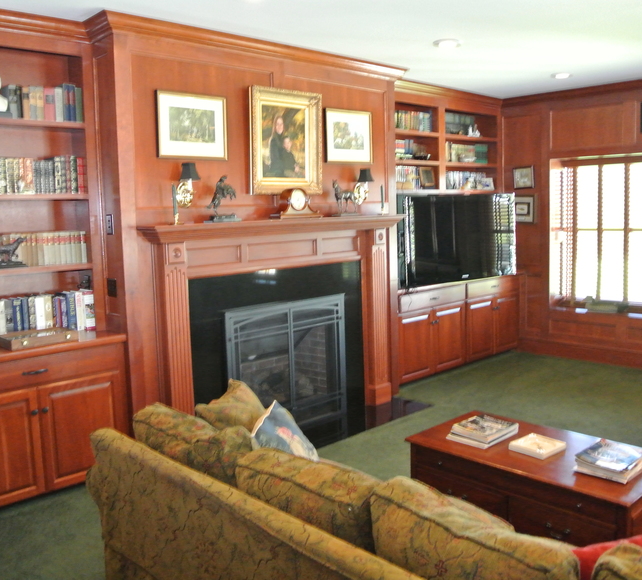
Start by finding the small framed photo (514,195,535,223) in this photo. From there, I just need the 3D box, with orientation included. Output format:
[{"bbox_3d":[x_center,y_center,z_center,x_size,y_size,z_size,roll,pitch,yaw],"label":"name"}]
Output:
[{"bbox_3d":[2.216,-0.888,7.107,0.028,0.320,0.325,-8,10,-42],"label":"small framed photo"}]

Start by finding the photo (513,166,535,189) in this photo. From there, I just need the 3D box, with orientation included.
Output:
[{"bbox_3d":[2.211,-1.216,7.062,0.025,0.231,0.233,-8,10,-42],"label":"photo"}]

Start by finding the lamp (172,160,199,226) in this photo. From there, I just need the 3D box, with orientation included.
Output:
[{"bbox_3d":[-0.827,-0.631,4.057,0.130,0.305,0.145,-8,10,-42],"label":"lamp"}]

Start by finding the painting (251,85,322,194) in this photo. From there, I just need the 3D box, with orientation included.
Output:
[{"bbox_3d":[-0.239,-1.045,4.637,0.634,0.731,0.055,-8,10,-42],"label":"painting"}]

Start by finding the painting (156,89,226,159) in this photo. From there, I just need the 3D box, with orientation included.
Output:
[{"bbox_3d":[-0.809,-1.028,4.117,0.503,0.401,0.030,-8,10,-42],"label":"painting"}]

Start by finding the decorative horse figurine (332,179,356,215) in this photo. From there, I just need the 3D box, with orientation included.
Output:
[{"bbox_3d":[0.182,-0.696,4.950,0.225,0.265,0.085,-8,10,-42],"label":"decorative horse figurine"}]

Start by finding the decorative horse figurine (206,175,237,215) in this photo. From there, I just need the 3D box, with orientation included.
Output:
[{"bbox_3d":[-0.644,-0.593,4.186,0.215,0.290,0.105,-8,10,-42],"label":"decorative horse figurine"}]

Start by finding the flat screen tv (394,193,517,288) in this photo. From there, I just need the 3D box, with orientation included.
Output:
[{"bbox_3d":[1.316,-0.478,6.081,1.361,0.800,0.070,-6,8,-30],"label":"flat screen tv"}]

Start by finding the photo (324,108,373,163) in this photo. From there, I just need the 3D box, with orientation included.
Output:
[{"bbox_3d":[0.220,-1.187,5.064,0.498,0.407,0.030,-8,10,-42],"label":"photo"}]

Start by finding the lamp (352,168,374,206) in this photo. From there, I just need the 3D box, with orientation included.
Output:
[{"bbox_3d":[0.338,-0.810,5.130,0.128,0.280,0.145,-8,10,-42],"label":"lamp"}]

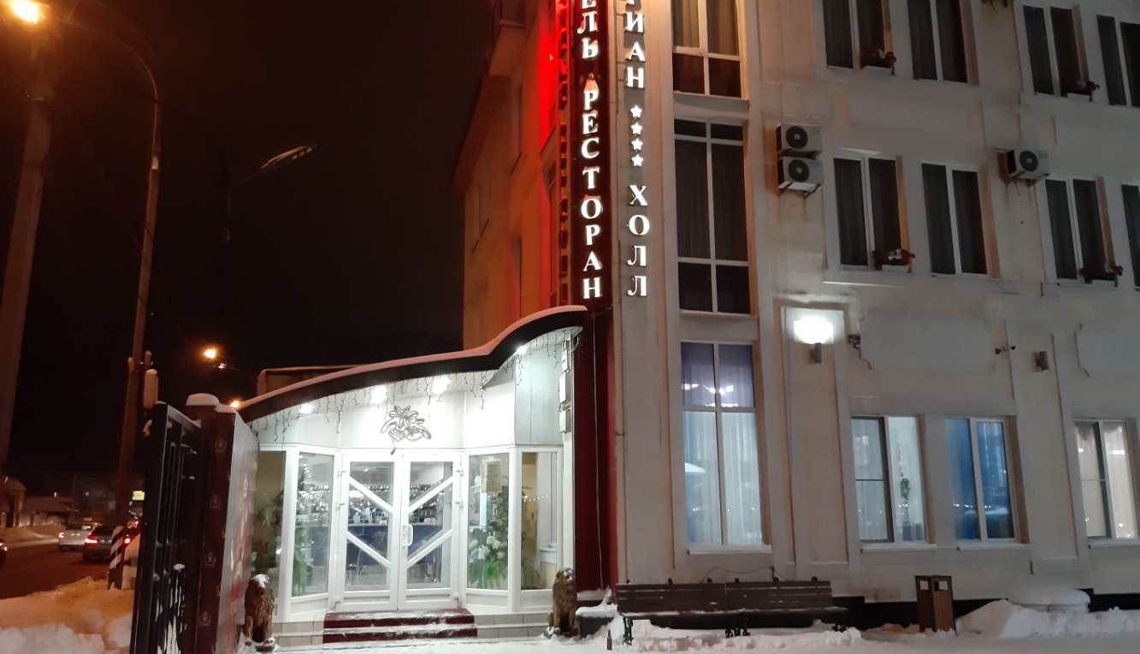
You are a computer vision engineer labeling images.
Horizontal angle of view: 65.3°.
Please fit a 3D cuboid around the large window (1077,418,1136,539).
[{"bbox_3d":[8.813,2.523,14.632,1.200,1.880,0.150,3,-12,-14],"label":"large window"}]

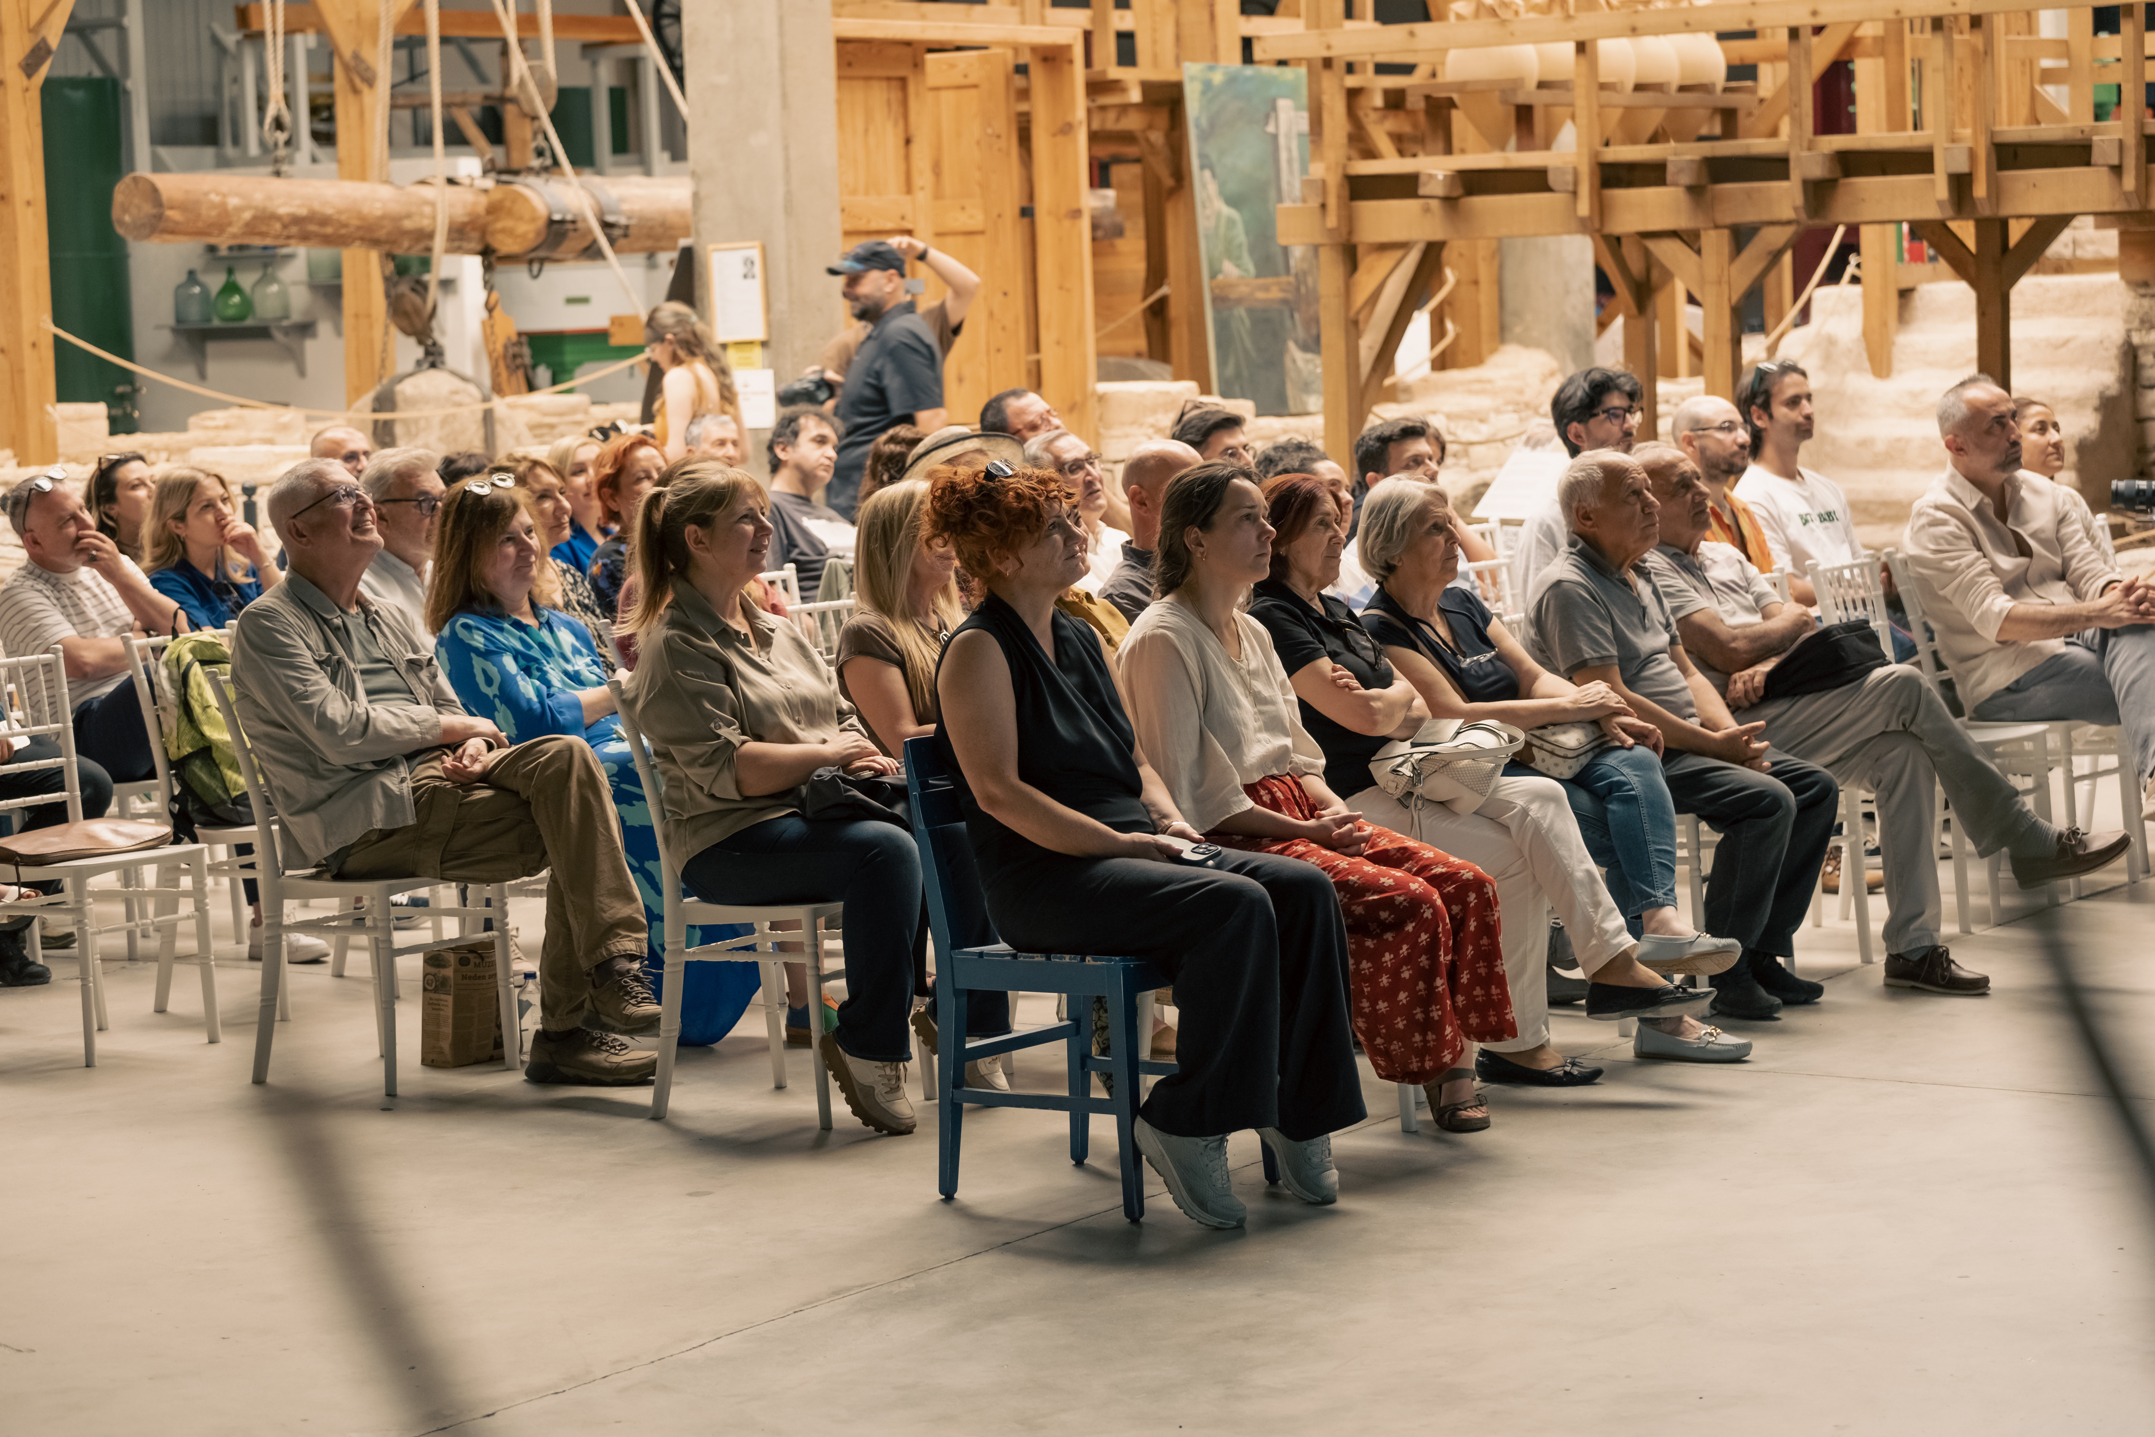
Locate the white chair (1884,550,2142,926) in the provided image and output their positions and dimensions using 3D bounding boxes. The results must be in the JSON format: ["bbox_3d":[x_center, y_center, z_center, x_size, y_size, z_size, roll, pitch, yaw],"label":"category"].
[{"bbox_3d":[2.456,-0.002,11.750,0.490,0.905,0.420,1,6,35],"label":"white chair"}]

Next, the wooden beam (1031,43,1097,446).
[{"bbox_3d":[-0.027,-1.113,16.052,0.190,2.560,0.100,1,6,35],"label":"wooden beam"}]

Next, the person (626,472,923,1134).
[{"bbox_3d":[-0.553,0.153,9.269,0.760,1.333,0.520,2,6,33],"label":"person"}]

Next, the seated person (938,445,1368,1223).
[{"bbox_3d":[0.080,0.208,8.031,0.740,1.330,0.500,1,6,37],"label":"seated person"}]

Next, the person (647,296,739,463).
[{"bbox_3d":[-1.299,-0.583,15.574,0.380,1.690,0.450,1,6,32],"label":"person"}]

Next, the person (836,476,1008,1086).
[{"bbox_3d":[-0.189,0.120,9.808,0.760,1.275,0.480,2,6,33],"label":"person"}]

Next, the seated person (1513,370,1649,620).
[{"bbox_3d":[1.480,-0.233,12.234,0.800,1.370,0.500,1,6,35],"label":"seated person"}]

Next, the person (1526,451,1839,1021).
[{"bbox_3d":[1.331,0.021,10.014,0.700,1.250,0.520,1,6,33],"label":"person"}]

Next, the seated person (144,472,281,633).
[{"bbox_3d":[-2.185,-0.029,12.086,0.800,1.290,0.500,1,6,38],"label":"seated person"}]

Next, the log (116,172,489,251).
[{"bbox_3d":[-2.991,-2.037,18.135,0.290,0.290,2.285,1,5,33],"label":"log"}]

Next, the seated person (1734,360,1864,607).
[{"bbox_3d":[2.120,-0.341,13.184,0.800,1.370,0.500,1,6,38],"label":"seated person"}]

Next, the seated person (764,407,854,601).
[{"bbox_3d":[-0.644,-0.320,14.239,0.820,1.340,0.520,2,6,33],"label":"seated person"}]

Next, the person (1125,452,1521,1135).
[{"bbox_3d":[0.469,0.167,8.787,0.740,1.333,0.520,2,7,34],"label":"person"}]

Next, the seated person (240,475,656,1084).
[{"bbox_3d":[-1.376,0.118,9.762,1.000,1.360,0.540,2,7,36],"label":"seated person"}]

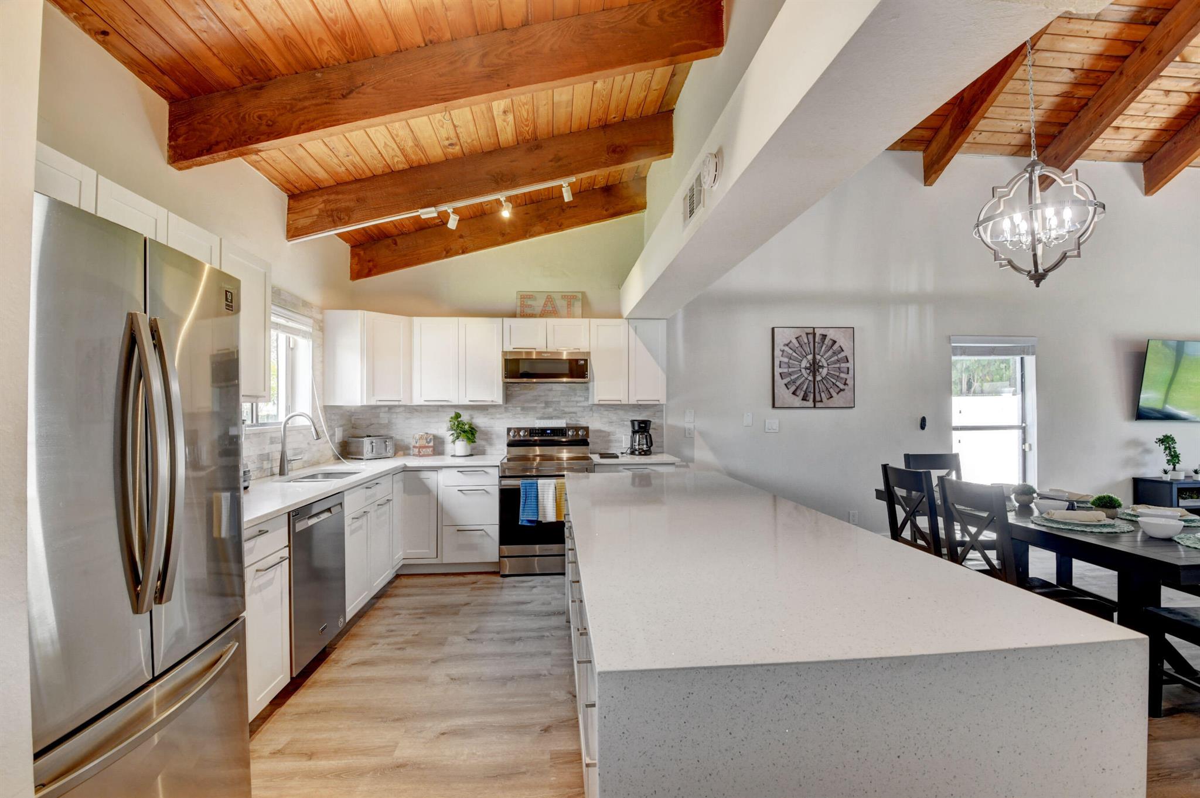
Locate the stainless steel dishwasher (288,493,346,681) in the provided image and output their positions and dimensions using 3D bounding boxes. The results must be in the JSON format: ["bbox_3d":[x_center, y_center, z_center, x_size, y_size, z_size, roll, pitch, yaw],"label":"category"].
[{"bbox_3d":[-1.690,0.915,2.490,0.615,0.816,0.600,0,-1,-5],"label":"stainless steel dishwasher"}]

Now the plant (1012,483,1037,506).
[{"bbox_3d":[2.517,0.567,2.982,0.110,0.122,0.110,0,-1,-5],"label":"plant"}]

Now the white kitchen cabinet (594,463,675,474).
[{"bbox_3d":[0.269,0.980,4.441,0.675,0.870,0.590,0,-1,-5],"label":"white kitchen cabinet"}]

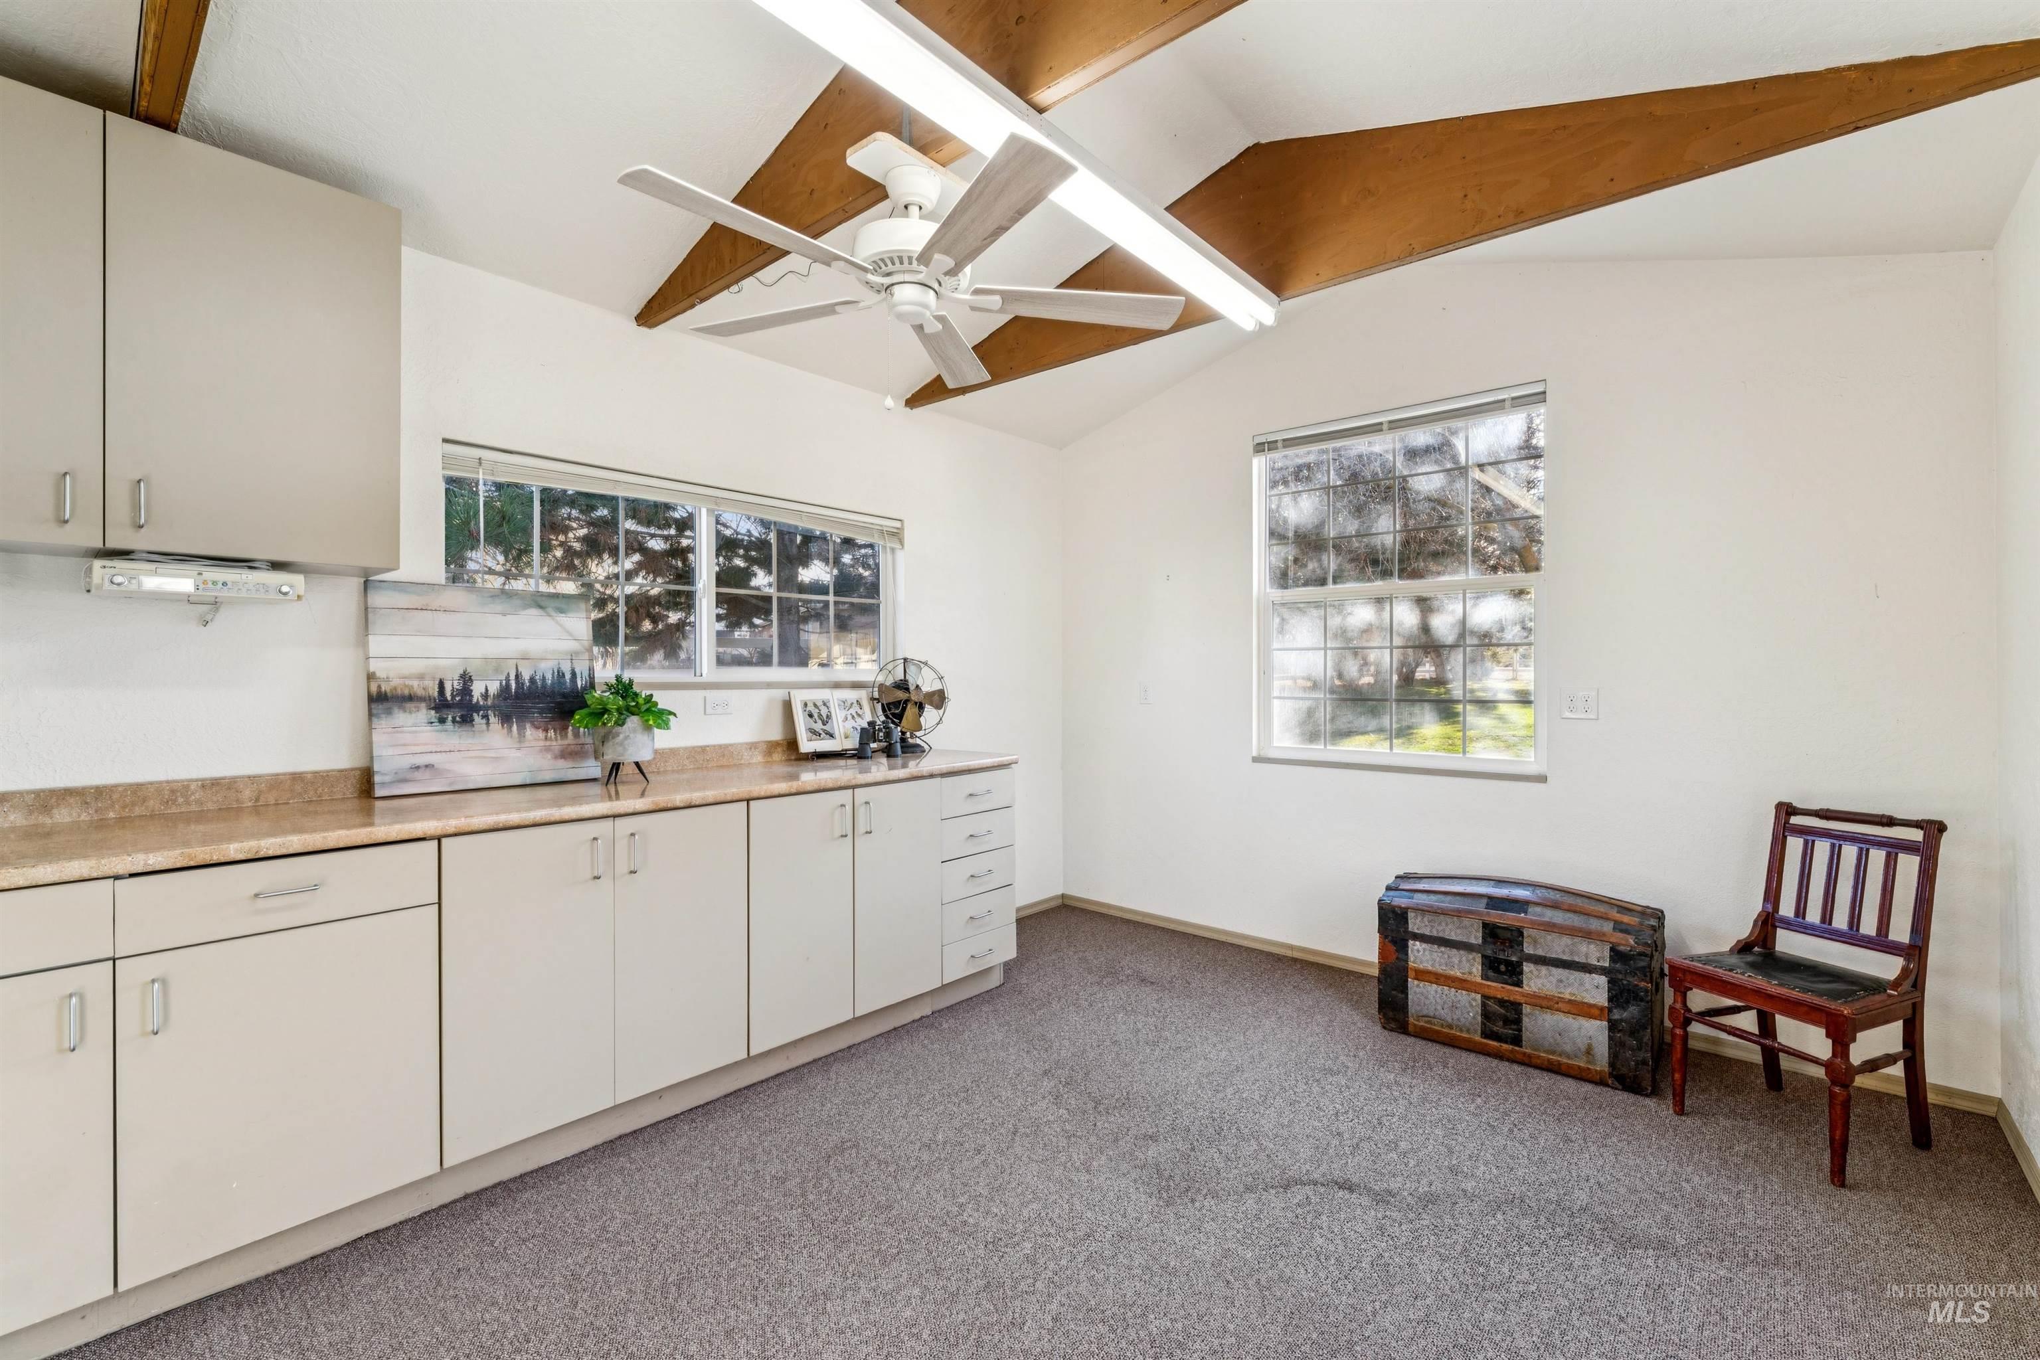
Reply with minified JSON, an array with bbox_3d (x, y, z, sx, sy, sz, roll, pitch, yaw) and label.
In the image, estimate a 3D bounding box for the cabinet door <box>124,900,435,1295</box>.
[{"bbox_3d":[-1.477,0.807,1.732,0.030,0.602,0.500,0,0,41],"label":"cabinet door"}]

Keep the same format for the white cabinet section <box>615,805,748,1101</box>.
[{"bbox_3d":[-1.149,0.745,2.580,0.570,0.762,0.387,0,0,42],"label":"white cabinet section"}]

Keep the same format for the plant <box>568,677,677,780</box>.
[{"bbox_3d":[-1.196,0.149,2.561,0.262,0.323,0.292,0,0,41],"label":"plant"}]

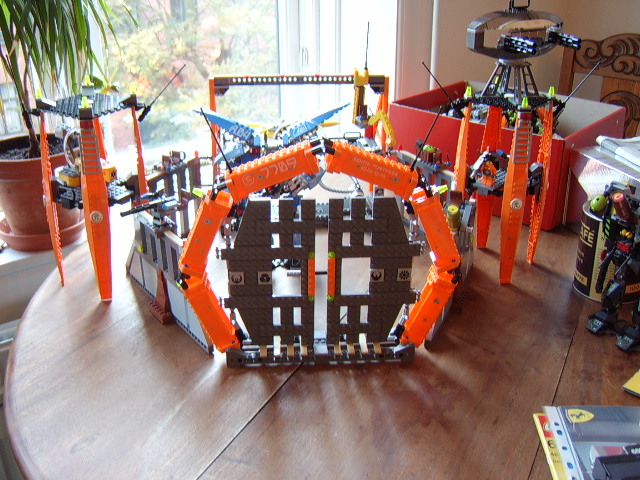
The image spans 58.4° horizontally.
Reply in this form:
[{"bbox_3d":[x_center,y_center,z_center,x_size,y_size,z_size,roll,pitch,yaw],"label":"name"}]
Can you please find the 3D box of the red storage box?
[{"bbox_3d":[0.353,-0.181,1.113,0.335,0.165,0.258,21,31,37],"label":"red storage box"}]

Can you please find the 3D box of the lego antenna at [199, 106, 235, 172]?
[{"bbox_3d":[-0.107,-0.103,0.594,0.008,0.077,0.008,-22,22,6],"label":"lego antenna"}]

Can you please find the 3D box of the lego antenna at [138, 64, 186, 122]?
[{"bbox_3d":[-0.213,-0.199,0.777,0.011,0.100,0.011,40,7,-23],"label":"lego antenna"}]

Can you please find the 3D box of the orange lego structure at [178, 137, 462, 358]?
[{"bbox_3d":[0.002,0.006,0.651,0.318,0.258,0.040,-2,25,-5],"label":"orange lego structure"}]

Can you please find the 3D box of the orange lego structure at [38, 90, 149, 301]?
[{"bbox_3d":[-0.316,-0.073,0.812,0.136,0.264,0.136,-7,26,-17],"label":"orange lego structure"}]

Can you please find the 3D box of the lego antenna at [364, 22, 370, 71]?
[{"bbox_3d":[0.074,-0.301,0.893,0.007,0.075,0.007,-1,23,-5],"label":"lego antenna"}]

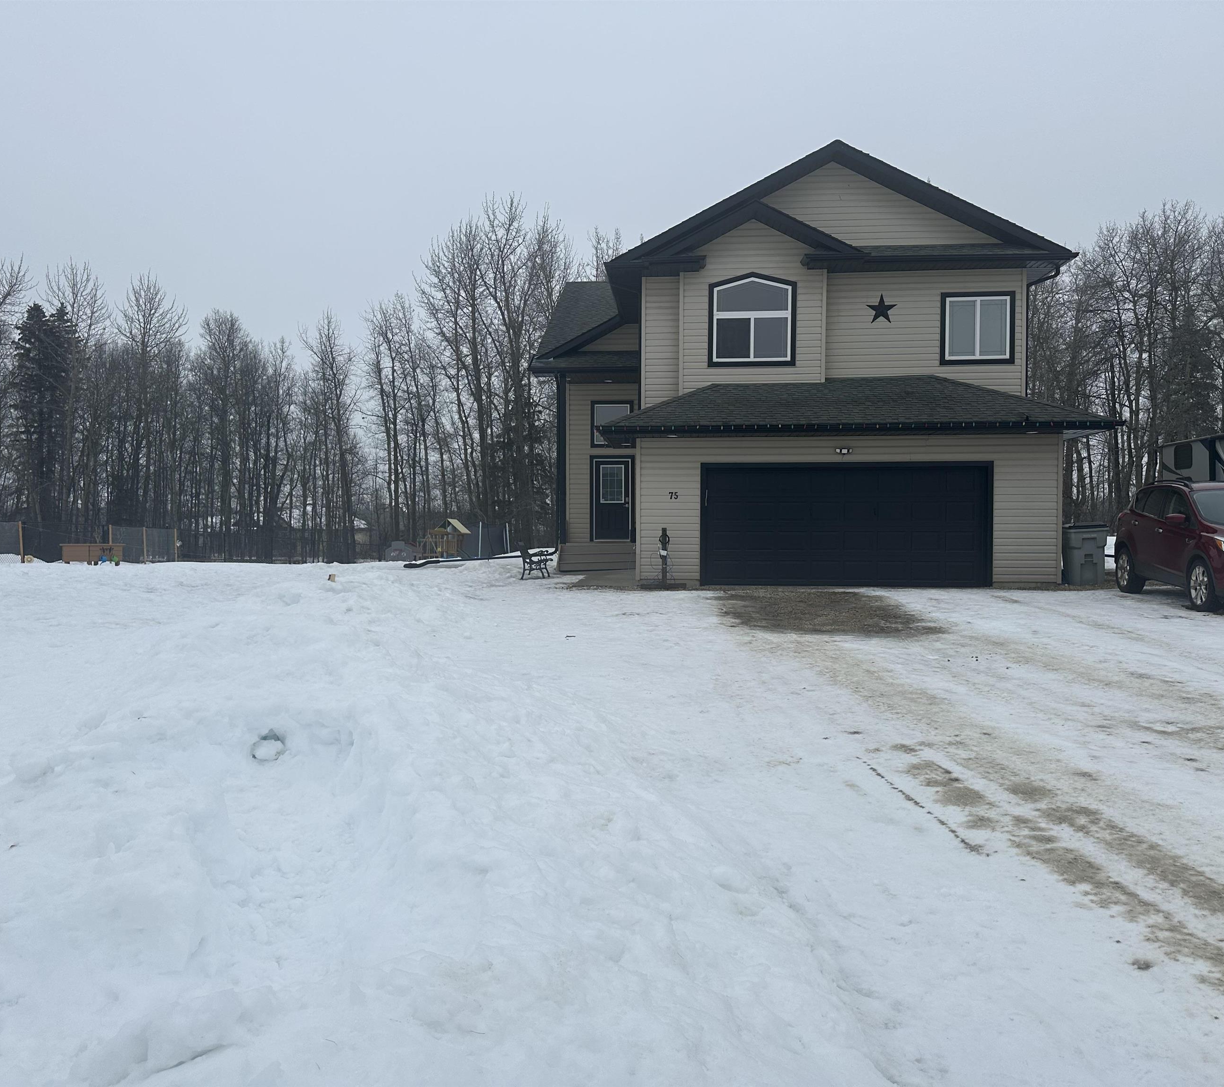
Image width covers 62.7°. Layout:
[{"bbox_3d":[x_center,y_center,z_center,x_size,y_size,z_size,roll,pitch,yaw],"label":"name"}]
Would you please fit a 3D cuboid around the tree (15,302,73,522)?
[{"bbox_3d":[-27.716,-5.990,49.000,3.100,11.600,3.100,0,1,0],"label":"tree"}]

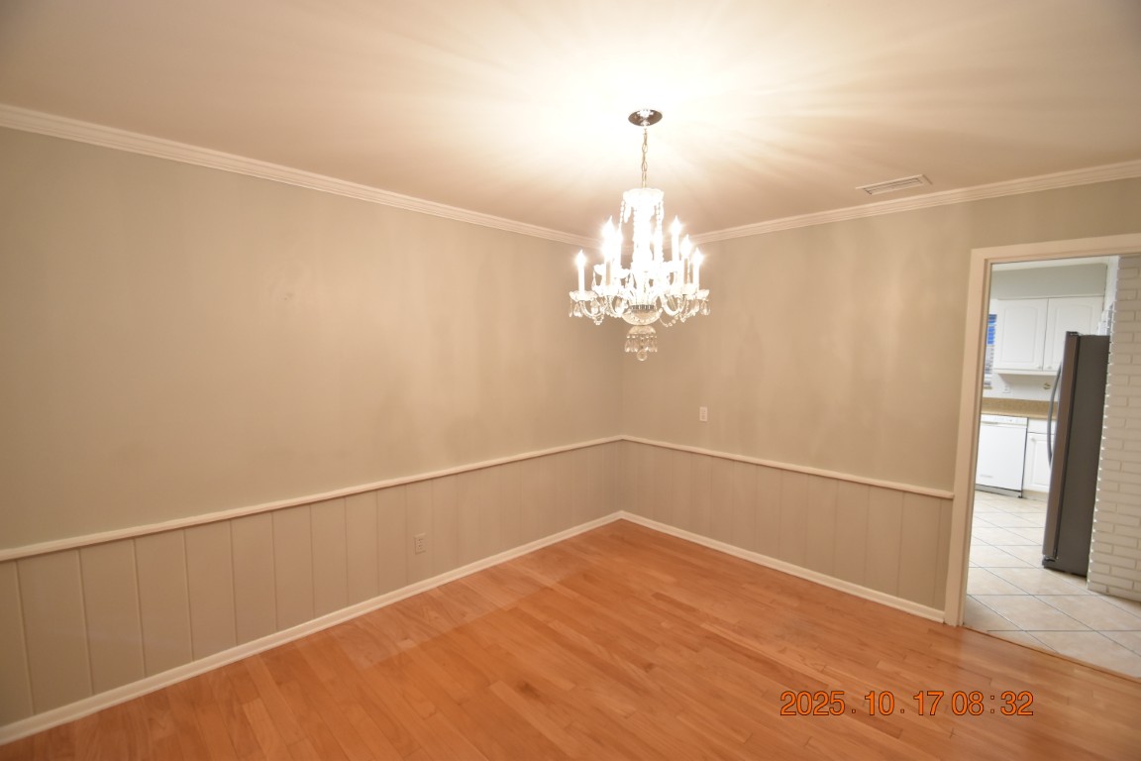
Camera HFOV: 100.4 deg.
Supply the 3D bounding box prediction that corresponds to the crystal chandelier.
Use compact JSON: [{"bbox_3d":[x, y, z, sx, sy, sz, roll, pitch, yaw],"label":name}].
[{"bbox_3d":[0.269,-0.535,1.802,0.540,0.910,0.540,1,4,0],"label":"crystal chandelier"}]

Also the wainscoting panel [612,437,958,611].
[{"bbox_3d":[1.291,0.925,3.503,0.030,0.690,2.400,-3,6,-44],"label":"wainscoting panel"}]

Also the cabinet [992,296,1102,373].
[{"bbox_3d":[5.142,-0.476,5.113,0.340,0.810,0.810,-3,6,-44],"label":"cabinet"}]

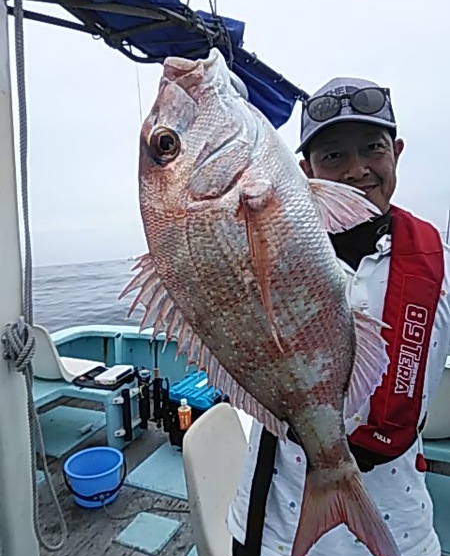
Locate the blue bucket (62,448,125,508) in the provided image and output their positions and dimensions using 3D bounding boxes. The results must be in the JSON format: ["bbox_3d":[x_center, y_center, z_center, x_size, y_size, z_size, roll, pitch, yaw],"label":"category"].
[{"bbox_3d":[-0.571,0.887,2.147,0.250,0.175,0.250,-1,10,0],"label":"blue bucket"}]

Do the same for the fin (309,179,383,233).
[{"bbox_3d":[0.149,-0.088,0.600,0.088,0.058,0.018,14,12,-7],"label":"fin"}]

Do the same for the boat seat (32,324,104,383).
[{"bbox_3d":[-0.943,0.403,2.726,0.420,0.340,0.400,4,11,30],"label":"boat seat"}]

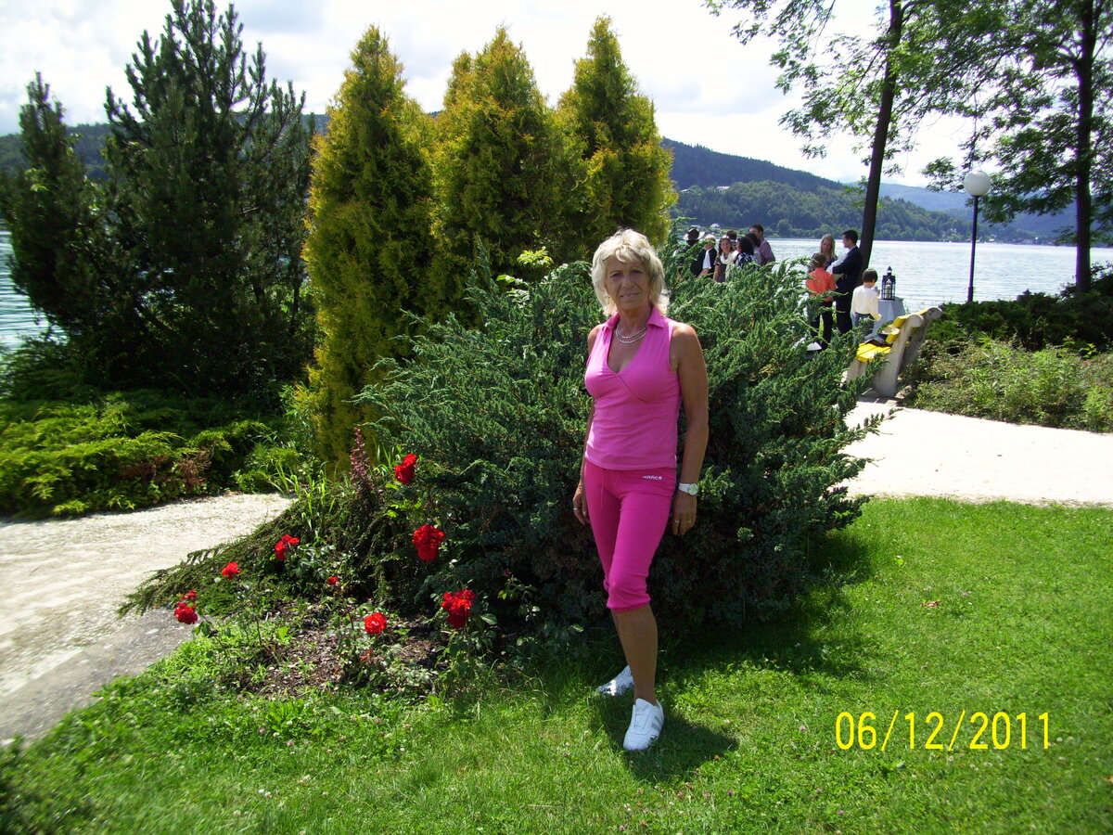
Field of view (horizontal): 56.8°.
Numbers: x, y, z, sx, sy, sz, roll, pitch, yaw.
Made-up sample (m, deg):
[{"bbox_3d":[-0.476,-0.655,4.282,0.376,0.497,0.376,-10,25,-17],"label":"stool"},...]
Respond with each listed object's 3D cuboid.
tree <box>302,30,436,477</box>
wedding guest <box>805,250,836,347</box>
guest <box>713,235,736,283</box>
[{"bbox_3d":[-1.233,-1.071,6.871,0.900,2.930,0.900,1,10,0],"label":"tree"},{"bbox_3d":[3.752,-1.620,14.633,0.430,1.440,0.270,2,10,6],"label":"wedding guest"},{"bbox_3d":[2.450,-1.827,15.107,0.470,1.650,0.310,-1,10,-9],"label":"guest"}]

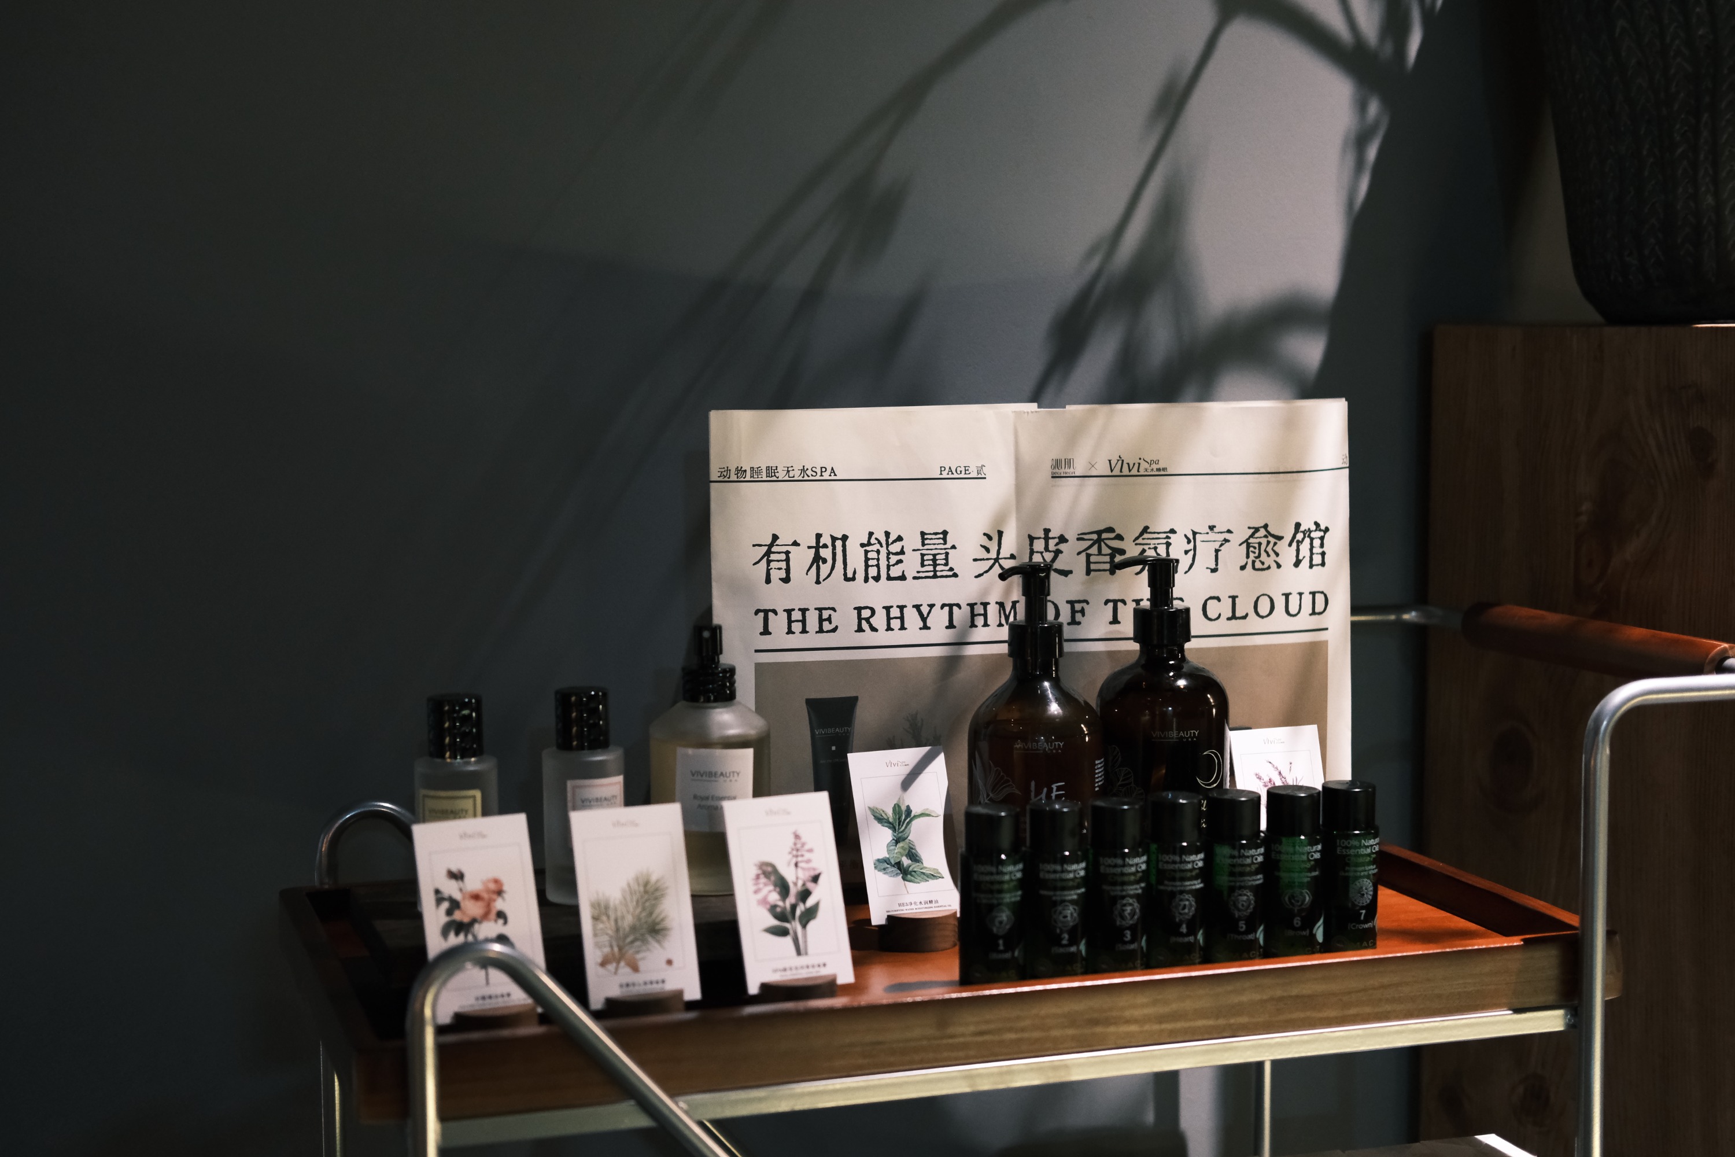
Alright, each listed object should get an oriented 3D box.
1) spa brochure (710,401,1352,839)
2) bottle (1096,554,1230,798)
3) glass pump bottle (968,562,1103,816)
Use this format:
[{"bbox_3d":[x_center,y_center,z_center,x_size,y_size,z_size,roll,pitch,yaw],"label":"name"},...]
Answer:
[{"bbox_3d":[0.108,0.038,1.571,0.412,0.288,0.012,-2,3,-15],"label":"spa brochure"},{"bbox_3d":[0.168,0.083,1.451,0.076,0.190,0.075,0,6,0],"label":"bottle"},{"bbox_3d":[0.094,0.086,1.420,0.075,0.190,0.076,0,6,0],"label":"glass pump bottle"}]

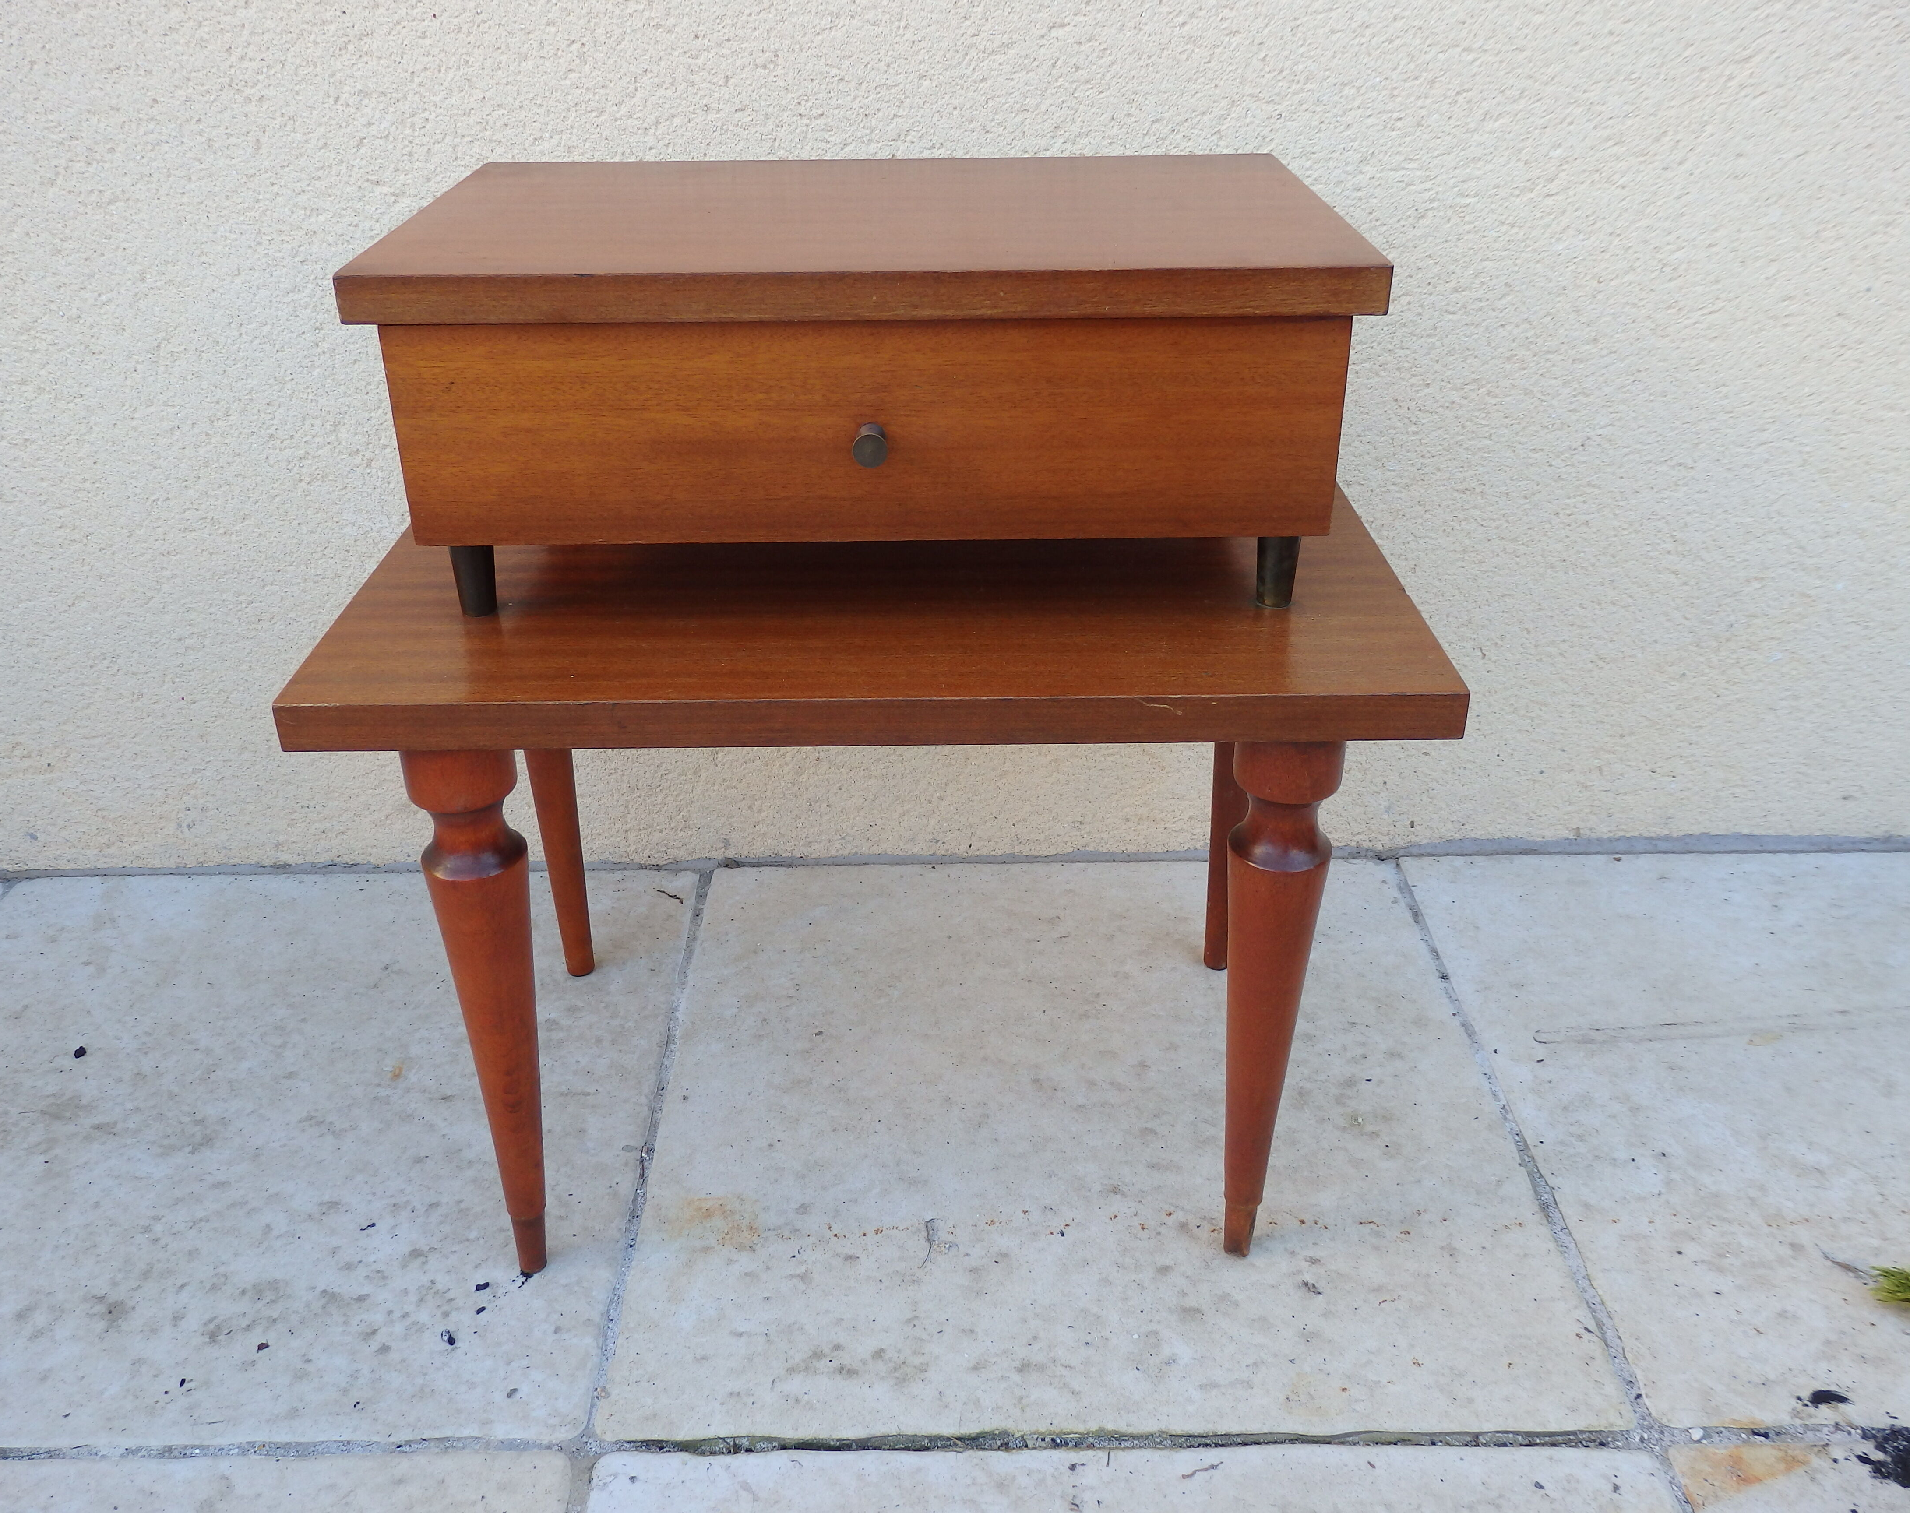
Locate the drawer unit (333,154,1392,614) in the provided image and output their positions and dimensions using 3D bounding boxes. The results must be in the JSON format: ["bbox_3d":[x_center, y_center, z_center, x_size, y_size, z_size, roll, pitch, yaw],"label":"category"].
[{"bbox_3d":[-0.038,-0.197,0.806,0.439,0.162,0.272,-1,30,-1],"label":"drawer unit"}]

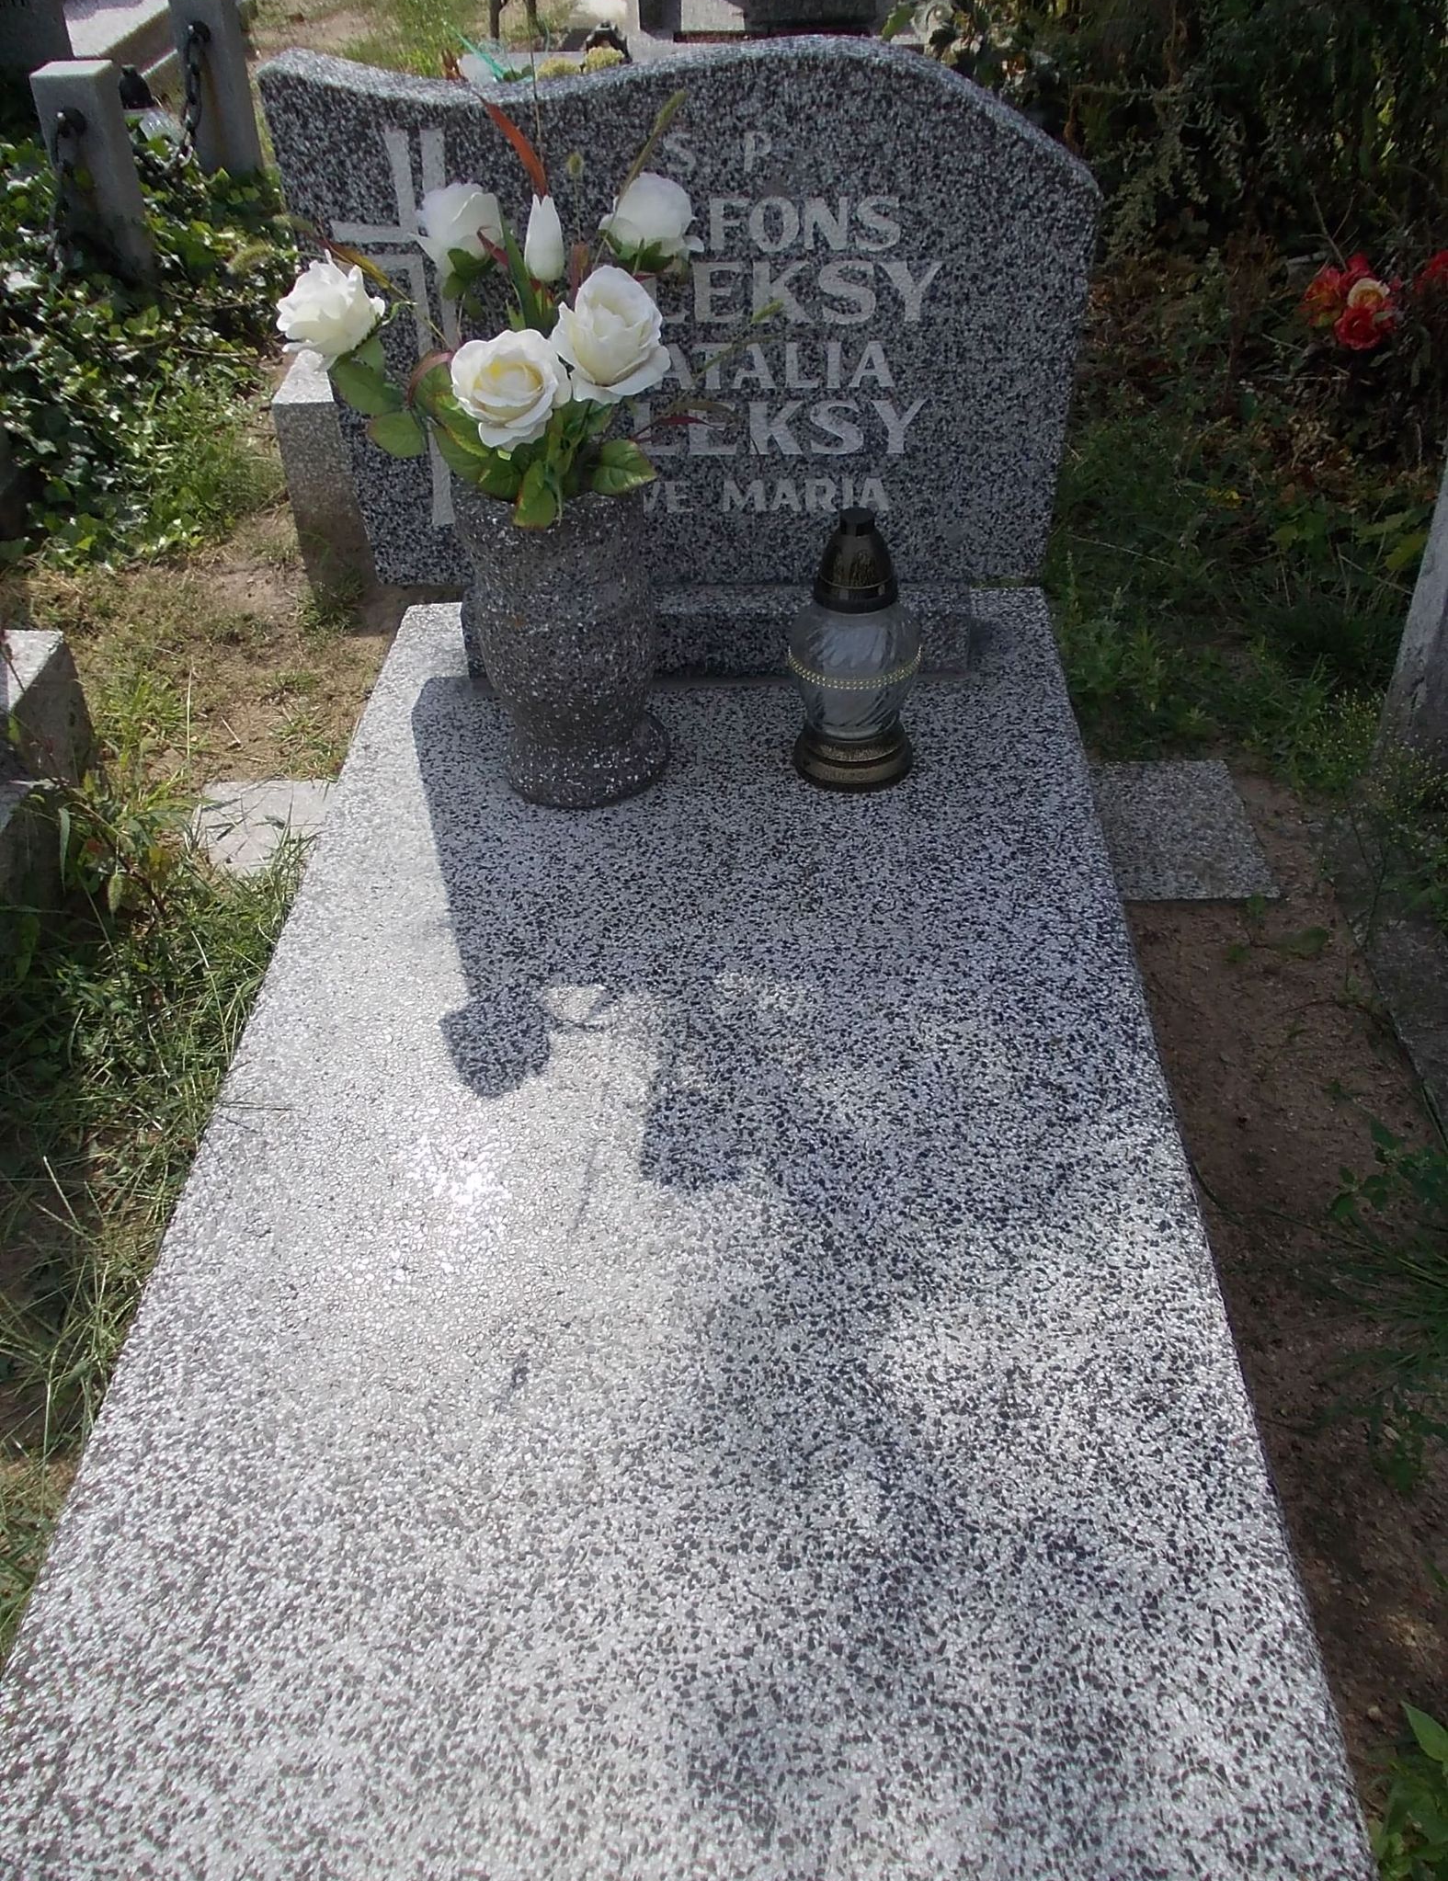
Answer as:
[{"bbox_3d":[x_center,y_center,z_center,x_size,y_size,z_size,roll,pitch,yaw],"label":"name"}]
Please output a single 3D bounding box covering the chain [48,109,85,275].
[{"bbox_3d":[-1.238,-1.411,2.936,0.070,0.300,0.060,-4,41,-1],"label":"chain"}]

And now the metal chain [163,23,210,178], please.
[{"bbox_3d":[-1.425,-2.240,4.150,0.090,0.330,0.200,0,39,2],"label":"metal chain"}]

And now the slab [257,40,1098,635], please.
[{"bbox_3d":[-0.033,-0.648,1.690,0.810,0.560,0.100,0,39,2],"label":"slab"}]

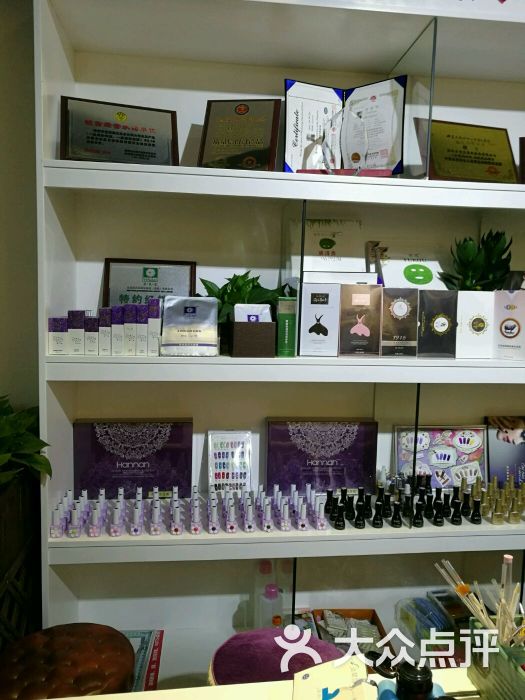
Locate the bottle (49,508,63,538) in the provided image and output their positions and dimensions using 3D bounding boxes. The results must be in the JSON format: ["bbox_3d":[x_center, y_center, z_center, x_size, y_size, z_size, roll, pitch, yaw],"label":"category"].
[{"bbox_3d":[-0.591,0.494,1.565,0.033,0.081,0.029,1,5,-7],"label":"bottle"}]

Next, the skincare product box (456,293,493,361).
[{"bbox_3d":[0.603,-0.073,1.575,0.106,0.195,0.045,1,5,-7],"label":"skincare product box"}]

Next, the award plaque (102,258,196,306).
[{"bbox_3d":[-0.339,-0.141,1.647,0.271,0.267,0.015,1,-12,-7],"label":"award plaque"}]

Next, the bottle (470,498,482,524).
[{"bbox_3d":[0.632,0.474,1.609,0.029,0.070,0.028,1,6,-7],"label":"bottle"}]

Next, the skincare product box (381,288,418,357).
[{"bbox_3d":[0.404,-0.081,1.633,0.108,0.201,0.045,1,5,-7],"label":"skincare product box"}]

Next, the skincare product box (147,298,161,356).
[{"bbox_3d":[-0.291,-0.061,1.472,0.031,0.153,0.032,1,5,-7],"label":"skincare product box"}]

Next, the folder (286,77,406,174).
[{"bbox_3d":[0.265,-0.716,1.788,0.383,0.299,0.100,2,5,7],"label":"folder"}]

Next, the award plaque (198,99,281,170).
[{"bbox_3d":[-0.059,-0.578,1.493,0.208,0.268,0.022,2,-24,6],"label":"award plaque"}]

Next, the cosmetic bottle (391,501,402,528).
[{"bbox_3d":[0.410,0.500,1.664,0.033,0.074,0.033,1,5,-7],"label":"cosmetic bottle"}]

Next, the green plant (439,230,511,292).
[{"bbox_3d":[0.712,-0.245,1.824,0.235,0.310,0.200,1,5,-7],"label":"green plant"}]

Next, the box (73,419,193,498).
[{"bbox_3d":[-0.430,0.370,1.838,0.383,0.265,0.046,1,5,-7],"label":"box"}]

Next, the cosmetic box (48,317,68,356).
[{"bbox_3d":[-0.572,-0.038,1.548,0.053,0.103,0.050,1,5,-7],"label":"cosmetic box"}]

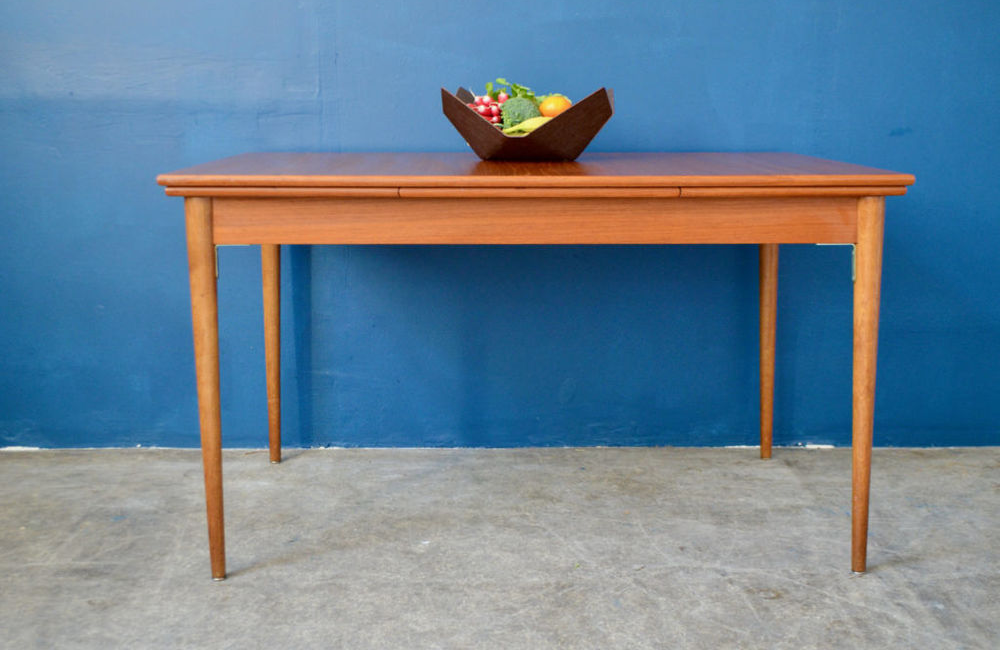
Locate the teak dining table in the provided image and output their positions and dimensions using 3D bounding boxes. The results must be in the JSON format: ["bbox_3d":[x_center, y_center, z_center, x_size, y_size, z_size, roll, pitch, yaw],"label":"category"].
[{"bbox_3d":[0.059,0.034,2.420,1.290,0.739,0.766,0,11,-2],"label":"teak dining table"}]

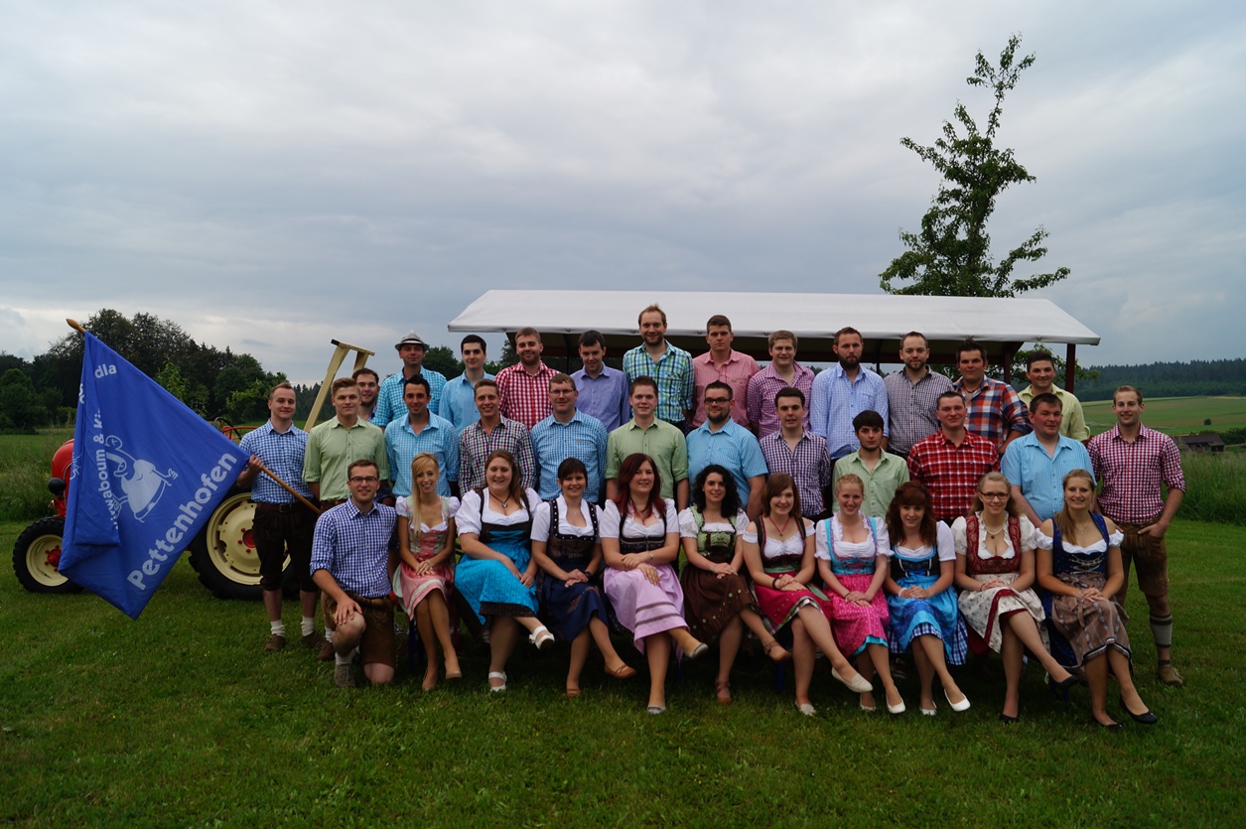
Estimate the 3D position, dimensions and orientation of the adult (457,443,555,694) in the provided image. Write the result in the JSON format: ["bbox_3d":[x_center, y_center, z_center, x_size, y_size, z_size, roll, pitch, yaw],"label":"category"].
[{"bbox_3d":[-0.708,0.874,5.550,0.600,1.314,0.850,1,1,-9],"label":"adult"}]

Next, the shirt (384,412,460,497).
[{"bbox_3d":[-1.299,0.272,6.020,0.500,0.620,0.300,1,1,-7],"label":"shirt"}]

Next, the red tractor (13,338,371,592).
[{"bbox_3d":[-3.666,0.432,8.755,2.900,2.250,1.450,1,1,10],"label":"red tractor"}]

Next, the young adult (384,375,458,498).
[{"bbox_3d":[-1.422,0.652,6.362,0.510,1.830,0.340,1,1,1],"label":"young adult"}]

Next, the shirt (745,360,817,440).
[{"bbox_3d":[1.085,-0.039,6.420,0.490,0.640,0.290,1,0,-5],"label":"shirt"}]

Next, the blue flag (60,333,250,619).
[{"bbox_3d":[-3.030,0.392,6.050,1.140,1.830,0.280,1,1,-11],"label":"blue flag"}]

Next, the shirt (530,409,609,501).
[{"bbox_3d":[-0.340,0.266,5.930,0.510,0.620,0.300,1,1,-2],"label":"shirt"}]

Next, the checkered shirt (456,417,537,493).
[{"bbox_3d":[-0.854,0.307,6.304,0.540,0.600,0.300,1,1,6],"label":"checkered shirt"}]

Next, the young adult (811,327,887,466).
[{"bbox_3d":[1.544,0.296,6.370,0.530,1.792,0.330,1,0,7],"label":"young adult"}]

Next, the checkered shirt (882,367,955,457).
[{"bbox_3d":[1.955,-0.018,6.170,0.490,0.620,0.300,1,1,14],"label":"checkered shirt"}]

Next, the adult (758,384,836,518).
[{"bbox_3d":[1.108,0.720,6.092,0.500,1.790,0.340,1,1,10],"label":"adult"}]

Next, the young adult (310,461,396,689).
[{"bbox_3d":[-1.625,0.917,5.620,0.520,1.273,0.750,1,0,-6],"label":"young adult"}]

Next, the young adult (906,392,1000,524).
[{"bbox_3d":[2.065,0.747,5.850,0.580,1.778,0.340,1,0,9],"label":"young adult"}]

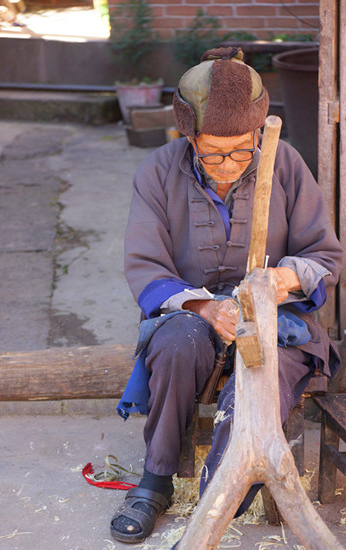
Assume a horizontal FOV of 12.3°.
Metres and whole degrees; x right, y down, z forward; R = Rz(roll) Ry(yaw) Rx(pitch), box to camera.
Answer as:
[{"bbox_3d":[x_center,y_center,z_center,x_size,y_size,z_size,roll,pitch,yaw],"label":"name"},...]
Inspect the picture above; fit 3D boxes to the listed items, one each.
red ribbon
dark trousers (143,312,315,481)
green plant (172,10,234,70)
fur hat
[{"bbox_3d":[-0.166,0.518,4.184,0.145,0.030,0.120,0,14,0],"label":"red ribbon"},{"bbox_3d":[0.130,0.255,3.959,0.430,0.540,0.600,2,14,7],"label":"dark trousers"},{"bbox_3d":[0.160,-1.229,8.400,0.340,0.360,0.300,0,14,0],"label":"green plant"},{"bbox_3d":[0.116,-0.450,3.830,0.235,0.190,0.260,-6,40,0],"label":"fur hat"}]

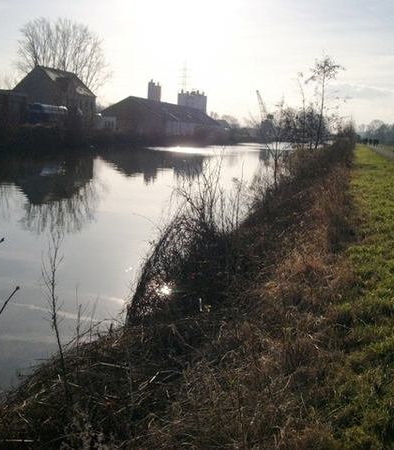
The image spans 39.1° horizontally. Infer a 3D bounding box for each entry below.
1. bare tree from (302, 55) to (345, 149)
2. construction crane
[{"bbox_3d":[9.122,-8.798,40.000,3.100,6.900,3.000,3,10,0],"label":"bare tree"},{"bbox_3d":[33.099,-53.056,270.000,10.000,24.500,5.000,-5,13,-41],"label":"construction crane"}]

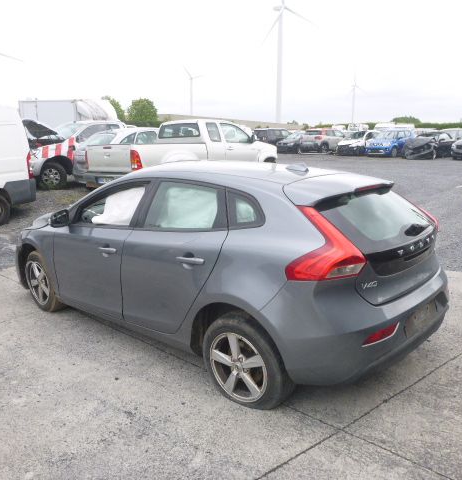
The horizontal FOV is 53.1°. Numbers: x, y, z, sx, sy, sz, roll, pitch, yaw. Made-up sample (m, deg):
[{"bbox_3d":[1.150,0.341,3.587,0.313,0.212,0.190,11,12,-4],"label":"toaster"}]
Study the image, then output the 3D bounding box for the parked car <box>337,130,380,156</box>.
[{"bbox_3d":[8.063,-5.880,28.258,1.740,1.470,4.150,11,18,37],"label":"parked car"}]

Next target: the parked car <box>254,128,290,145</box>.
[{"bbox_3d":[3.126,-6.933,31.858,1.780,1.560,4.300,12,18,40],"label":"parked car"}]

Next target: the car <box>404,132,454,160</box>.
[{"bbox_3d":[11.533,-5.424,26.549,4.300,1.420,1.780,-12,19,-41],"label":"car"}]

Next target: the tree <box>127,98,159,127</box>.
[{"bbox_3d":[-10.654,-14.746,56.109,4.200,5.200,4.200,0,14,0],"label":"tree"}]

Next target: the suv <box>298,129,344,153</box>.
[{"bbox_3d":[6.868,-7.066,32.717,4.160,1.620,1.770,-11,18,-39],"label":"suv"}]

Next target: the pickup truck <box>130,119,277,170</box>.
[{"bbox_3d":[-0.849,-1.911,11.043,1.800,1.820,5.150,12,18,39],"label":"pickup truck"}]

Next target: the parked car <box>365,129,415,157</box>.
[{"bbox_3d":[9.314,-5.673,27.052,1.770,1.520,4.100,11,18,38],"label":"parked car"}]

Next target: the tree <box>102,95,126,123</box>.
[{"bbox_3d":[-14.546,-14.758,56.097,3.900,5.300,3.900,0,14,0],"label":"tree"}]

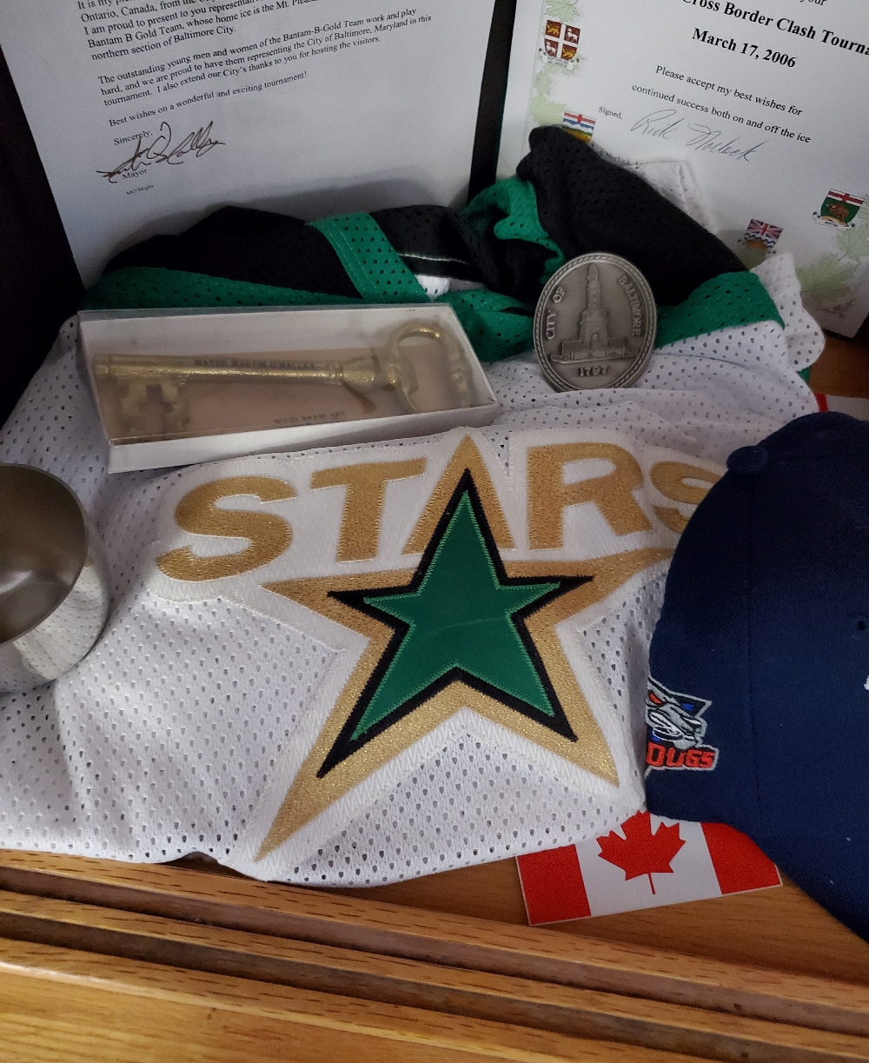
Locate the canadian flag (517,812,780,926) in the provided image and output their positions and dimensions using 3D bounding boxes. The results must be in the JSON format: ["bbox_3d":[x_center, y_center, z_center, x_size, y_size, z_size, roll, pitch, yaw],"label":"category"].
[{"bbox_3d":[0.083,0.125,0.347,0.102,0.002,0.045,-6,58,-8],"label":"canadian flag"}]

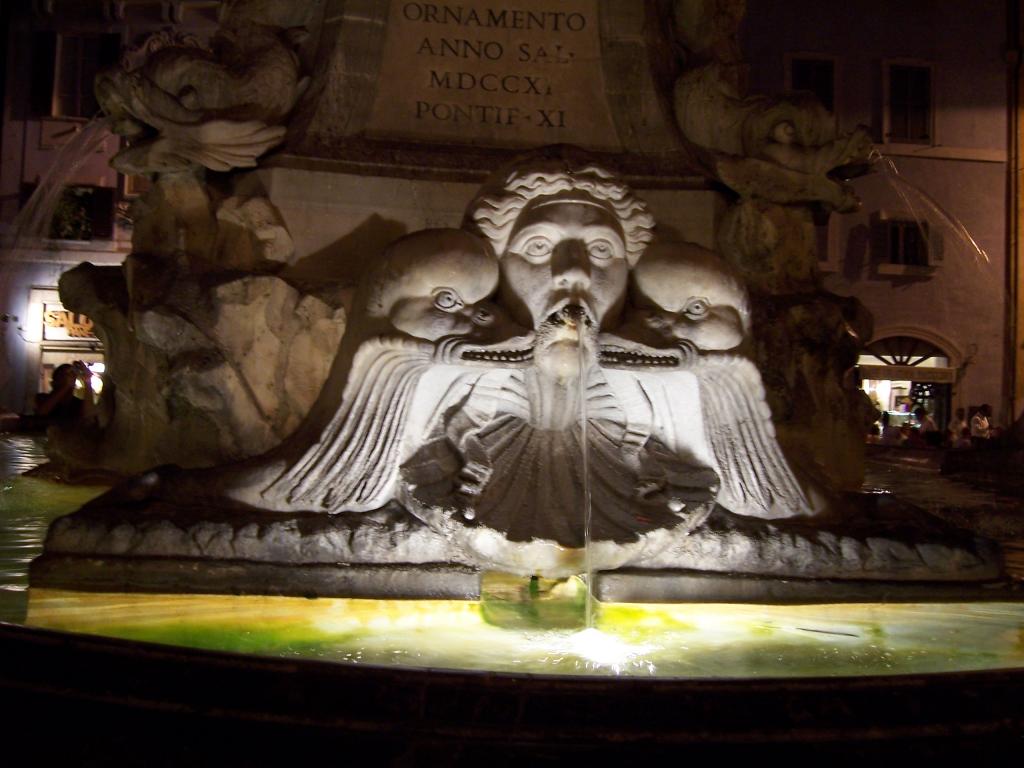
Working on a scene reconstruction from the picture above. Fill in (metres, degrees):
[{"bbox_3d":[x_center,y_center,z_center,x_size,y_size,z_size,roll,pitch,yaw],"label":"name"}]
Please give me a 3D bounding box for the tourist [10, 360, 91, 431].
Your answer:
[{"bbox_3d":[-4.505,0.633,10.694,0.600,1.720,0.500,2,-1,-37],"label":"tourist"}]

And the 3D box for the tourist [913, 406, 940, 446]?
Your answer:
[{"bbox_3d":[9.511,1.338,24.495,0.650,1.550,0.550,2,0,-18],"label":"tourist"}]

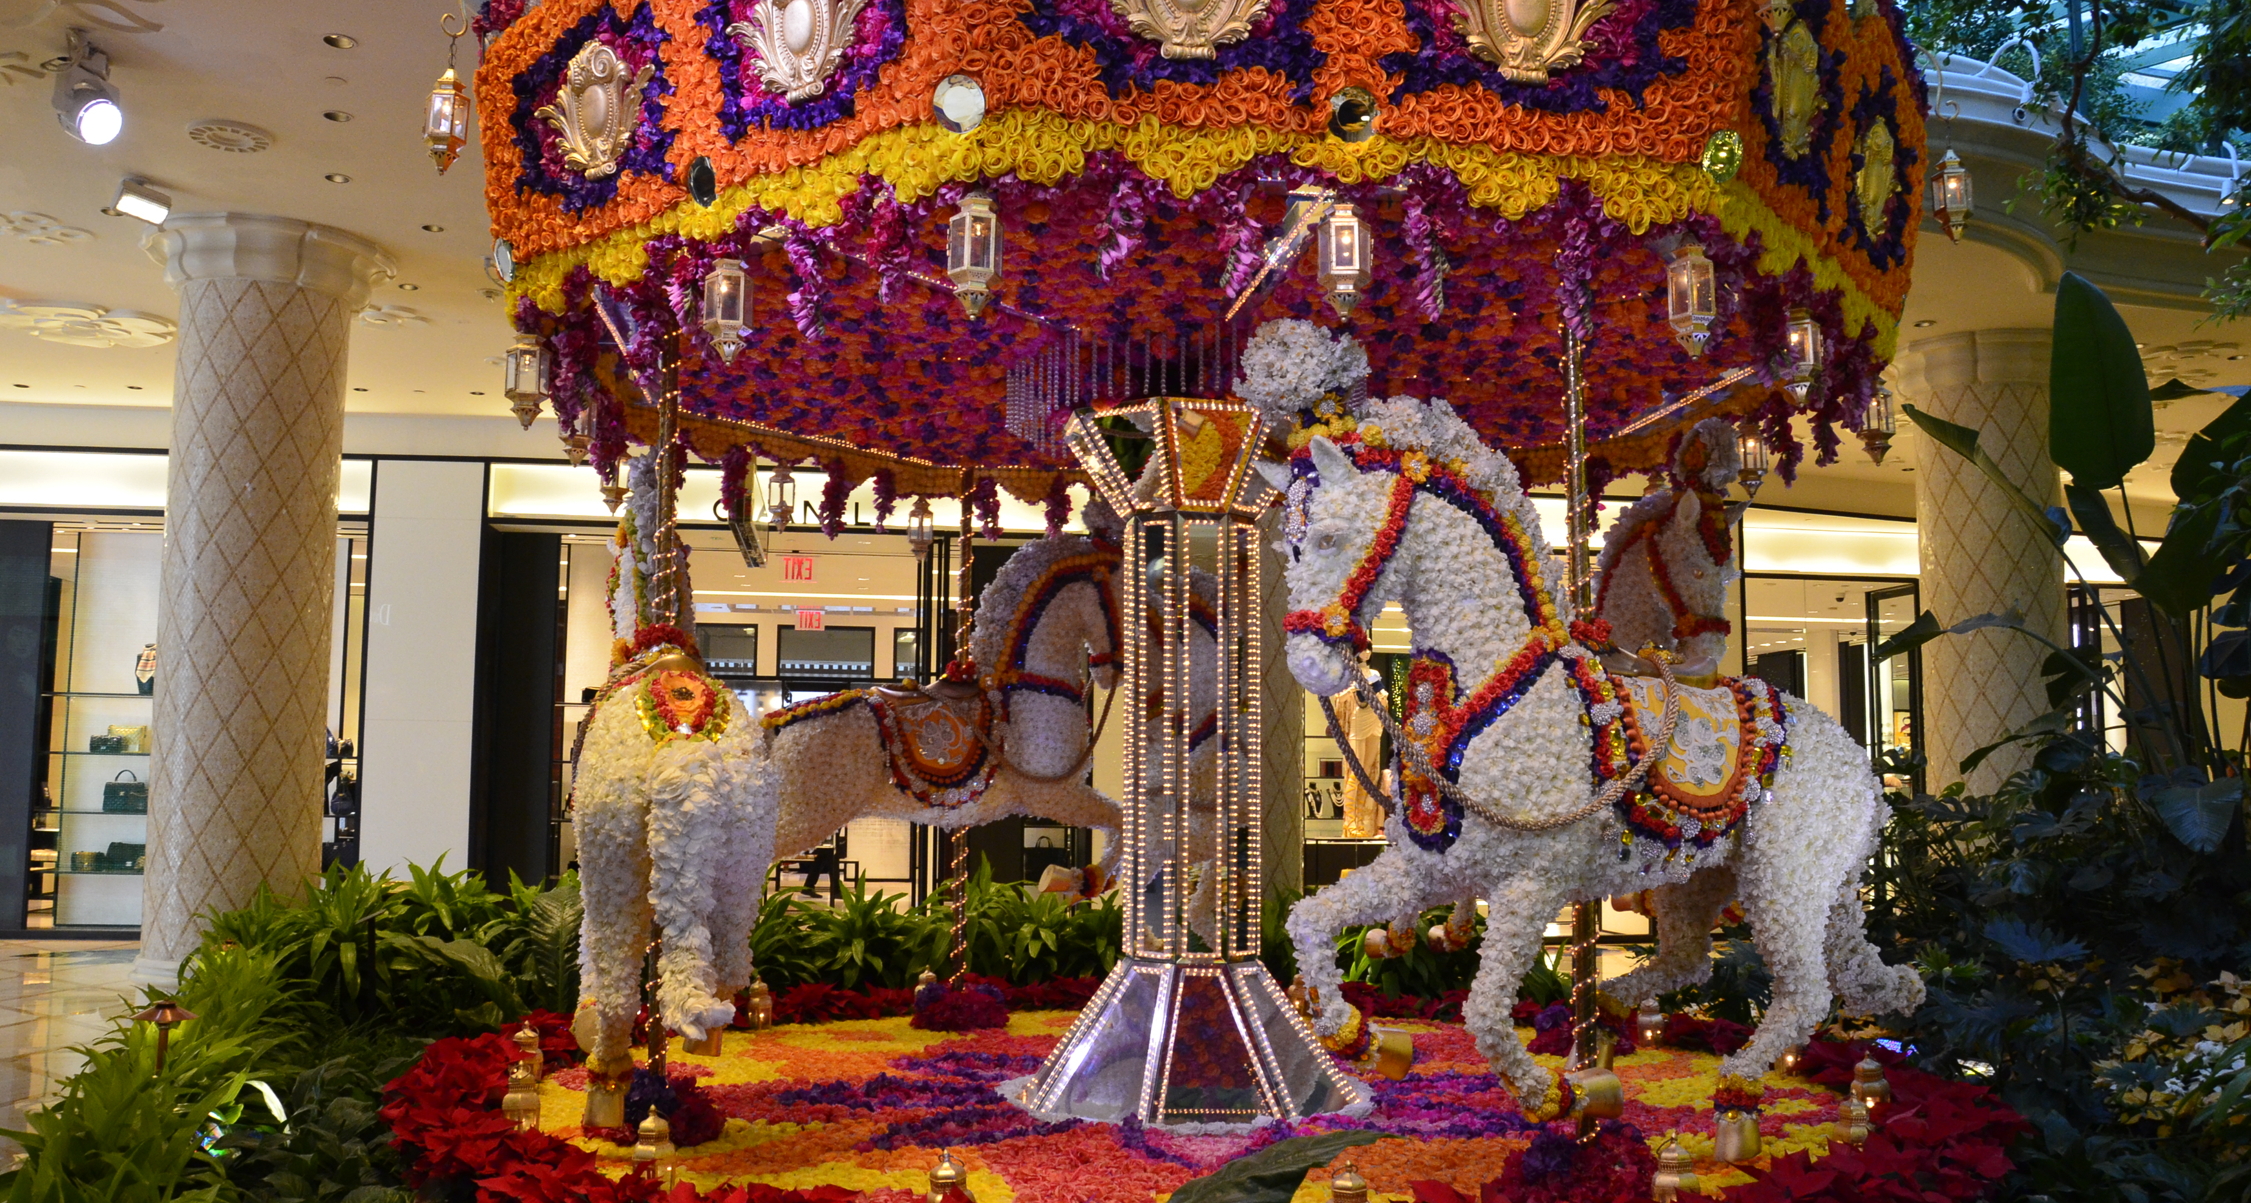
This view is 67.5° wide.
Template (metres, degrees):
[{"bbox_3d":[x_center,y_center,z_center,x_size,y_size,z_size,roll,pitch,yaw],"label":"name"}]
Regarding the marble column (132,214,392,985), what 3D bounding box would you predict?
[{"bbox_3d":[-4.846,0.181,9.225,1.250,4.197,1.250,3,-6,-28],"label":"marble column"}]

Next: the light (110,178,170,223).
[{"bbox_3d":[-4.697,-1.919,8.043,0.150,0.170,0.250,-2,-5,21],"label":"light"}]

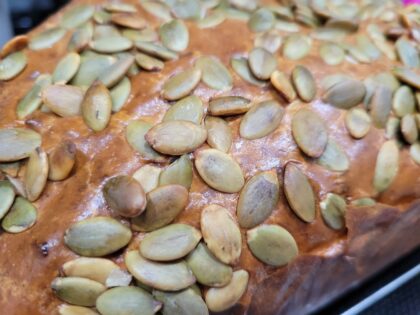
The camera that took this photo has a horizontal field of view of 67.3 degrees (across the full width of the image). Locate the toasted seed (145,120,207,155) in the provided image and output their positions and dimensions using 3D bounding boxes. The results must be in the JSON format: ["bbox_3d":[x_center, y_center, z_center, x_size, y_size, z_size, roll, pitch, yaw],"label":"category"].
[{"bbox_3d":[-0.009,-0.005,0.078,0.015,0.003,0.009,-2,66,-3],"label":"toasted seed"}]

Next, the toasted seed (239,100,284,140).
[{"bbox_3d":[0.014,-0.010,0.084,0.016,0.003,0.008,-39,74,-21],"label":"toasted seed"}]

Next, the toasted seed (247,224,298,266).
[{"bbox_3d":[0.015,0.021,0.076,0.013,0.003,0.009,18,77,-1],"label":"toasted seed"}]

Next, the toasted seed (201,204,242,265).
[{"bbox_3d":[0.003,0.018,0.074,0.008,0.003,0.015,-22,79,-8],"label":"toasted seed"}]

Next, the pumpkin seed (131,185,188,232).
[{"bbox_3d":[-0.011,0.011,0.072,0.015,0.003,0.008,-34,79,-8],"label":"pumpkin seed"}]

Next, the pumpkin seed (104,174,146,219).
[{"bbox_3d":[-0.020,0.009,0.072,0.013,0.003,0.009,34,77,30],"label":"pumpkin seed"}]

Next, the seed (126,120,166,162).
[{"bbox_3d":[-0.015,-0.004,0.076,0.008,0.003,0.014,-35,74,-22],"label":"seed"}]

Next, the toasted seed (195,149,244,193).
[{"bbox_3d":[0.002,0.003,0.074,0.014,0.003,0.008,36,77,5],"label":"toasted seed"}]

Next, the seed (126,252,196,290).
[{"bbox_3d":[-0.012,0.026,0.074,0.017,0.003,0.008,18,82,3],"label":"seed"}]

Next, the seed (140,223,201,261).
[{"bbox_3d":[-0.009,0.020,0.074,0.014,0.003,0.008,-9,79,-2],"label":"seed"}]

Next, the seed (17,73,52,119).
[{"bbox_3d":[-0.050,-0.017,0.090,0.006,0.003,0.015,13,66,10],"label":"seed"}]

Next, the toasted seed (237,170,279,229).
[{"bbox_3d":[0.011,0.010,0.074,0.008,0.003,0.015,32,79,-3],"label":"toasted seed"}]

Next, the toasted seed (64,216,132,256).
[{"bbox_3d":[-0.026,0.018,0.074,0.016,0.003,0.009,-2,78,2],"label":"toasted seed"}]

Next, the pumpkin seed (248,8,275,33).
[{"bbox_3d":[0.016,-0.044,0.101,0.008,0.003,0.014,20,57,6],"label":"pumpkin seed"}]

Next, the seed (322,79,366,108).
[{"bbox_3d":[0.039,-0.018,0.092,0.014,0.003,0.008,-27,72,-10],"label":"seed"}]

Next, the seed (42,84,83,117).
[{"bbox_3d":[-0.037,-0.015,0.082,0.014,0.003,0.008,16,75,4],"label":"seed"}]

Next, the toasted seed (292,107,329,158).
[{"bbox_3d":[0.026,-0.006,0.083,0.009,0.003,0.015,-3,66,-9],"label":"toasted seed"}]

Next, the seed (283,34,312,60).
[{"bbox_3d":[0.028,-0.035,0.100,0.008,0.003,0.015,31,60,11],"label":"seed"}]

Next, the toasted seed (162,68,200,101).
[{"bbox_3d":[-0.007,-0.019,0.083,0.008,0.003,0.014,25,59,23],"label":"toasted seed"}]

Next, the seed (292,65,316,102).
[{"bbox_3d":[0.028,-0.022,0.094,0.007,0.003,0.014,1,61,-8],"label":"seed"}]

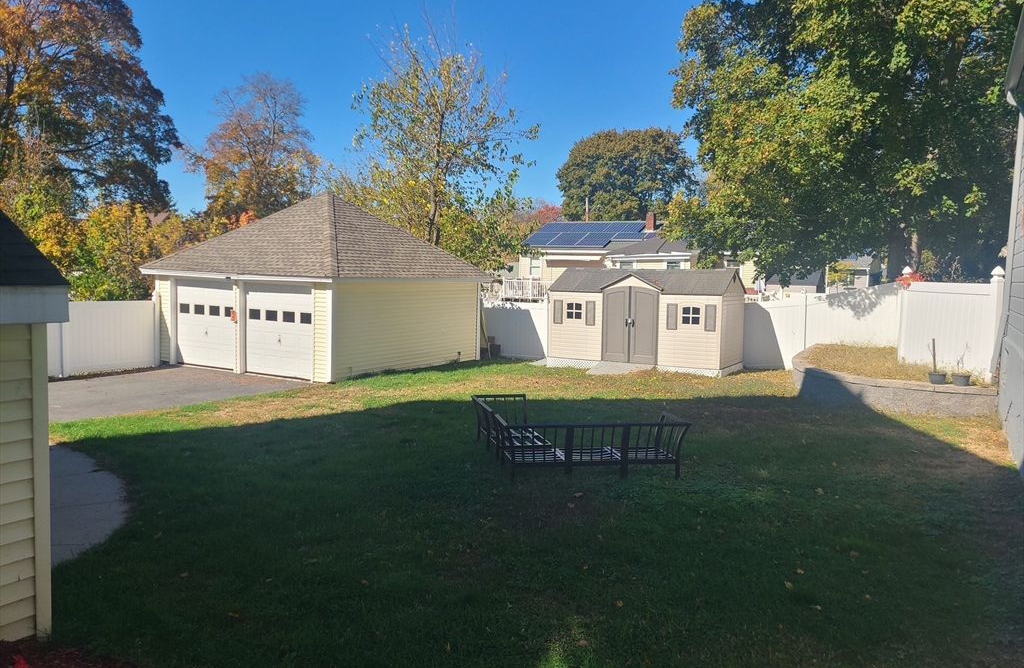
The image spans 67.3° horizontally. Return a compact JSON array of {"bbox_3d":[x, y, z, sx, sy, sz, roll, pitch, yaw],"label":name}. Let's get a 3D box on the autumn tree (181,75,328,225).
[{"bbox_3d":[-14.797,-8.031,44.545,8.308,13.919,8.308,1,4,0],"label":"autumn tree"}]

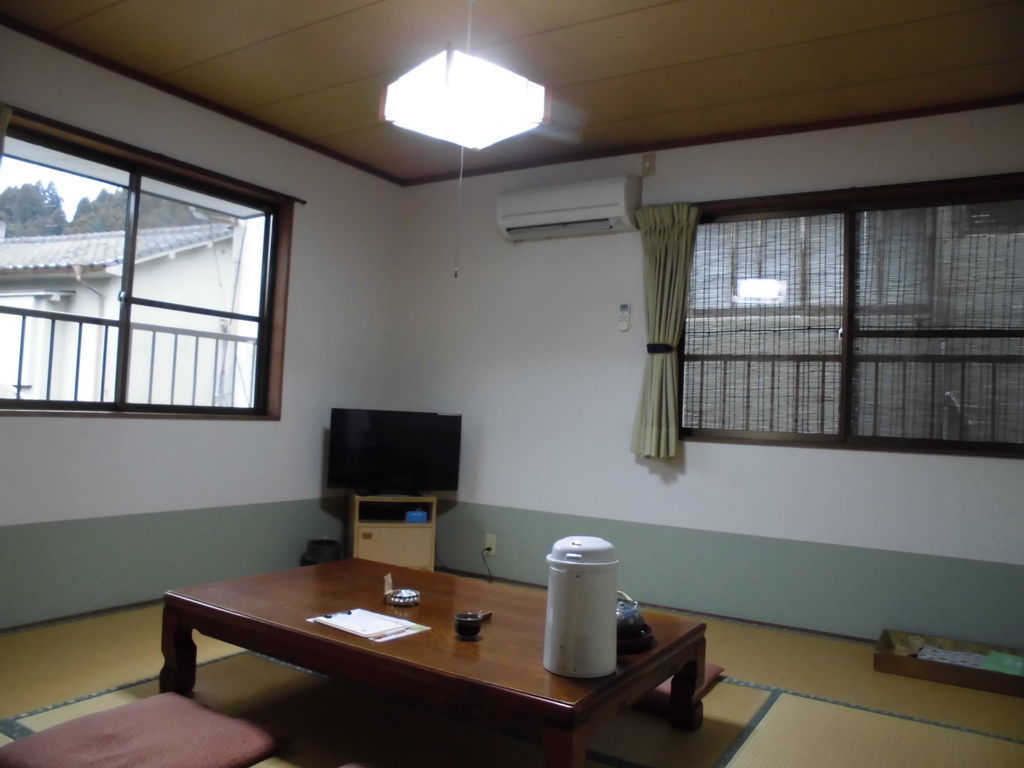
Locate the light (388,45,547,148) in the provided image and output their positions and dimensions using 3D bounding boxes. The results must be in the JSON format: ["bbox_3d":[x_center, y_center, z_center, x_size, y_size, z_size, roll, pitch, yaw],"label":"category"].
[{"bbox_3d":[-0.157,-0.929,2.562,0.397,0.120,0.397,4,-3,-39],"label":"light"}]

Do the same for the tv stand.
[{"bbox_3d":[-0.709,0.876,4.525,0.459,0.453,0.360,3,-2,-15],"label":"tv stand"}]

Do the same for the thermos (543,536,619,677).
[{"bbox_3d":[0.187,0.569,2.011,0.190,0.325,0.207,2,-2,15],"label":"thermos"}]

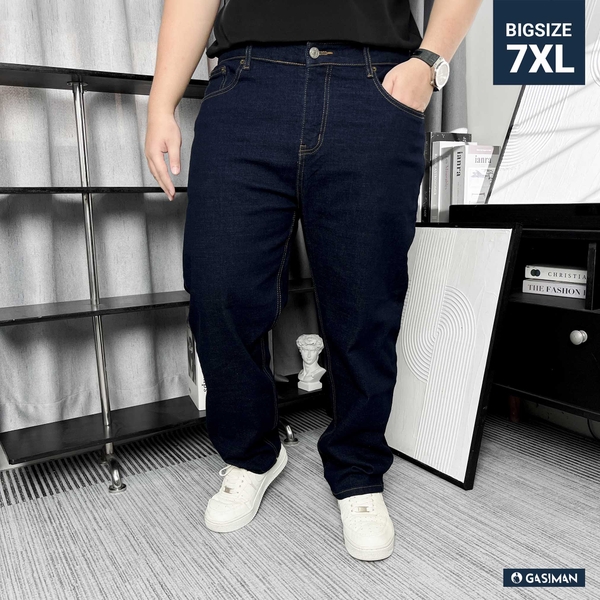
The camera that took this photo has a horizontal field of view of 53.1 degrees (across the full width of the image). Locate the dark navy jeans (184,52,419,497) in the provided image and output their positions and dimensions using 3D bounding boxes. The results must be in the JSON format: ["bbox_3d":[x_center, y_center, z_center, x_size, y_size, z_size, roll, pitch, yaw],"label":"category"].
[{"bbox_3d":[0.011,-0.038,1.292,0.490,0.960,0.380,-2,10,-3],"label":"dark navy jeans"}]

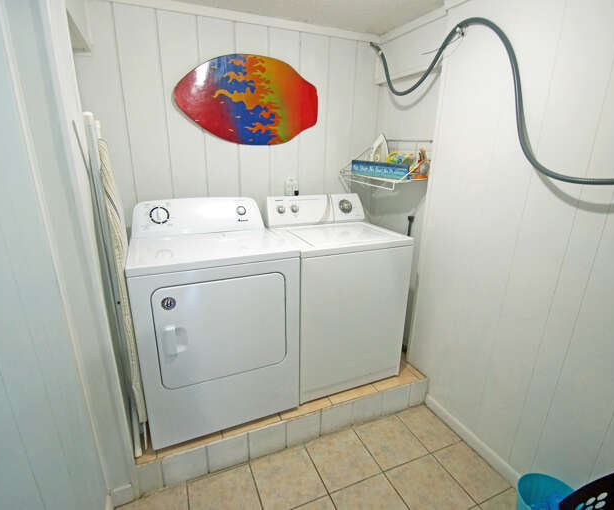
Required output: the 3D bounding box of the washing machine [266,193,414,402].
[{"bbox_3d":[0.155,0.200,2.071,0.687,1.104,0.665,-6,17,-22],"label":"washing machine"}]

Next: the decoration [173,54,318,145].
[{"bbox_3d":[-0.334,-0.941,1.957,0.889,0.502,0.042,-6,17,-21],"label":"decoration"}]

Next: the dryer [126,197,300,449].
[{"bbox_3d":[-0.504,0.273,1.795,0.737,1.104,0.702,-6,17,-21],"label":"dryer"}]

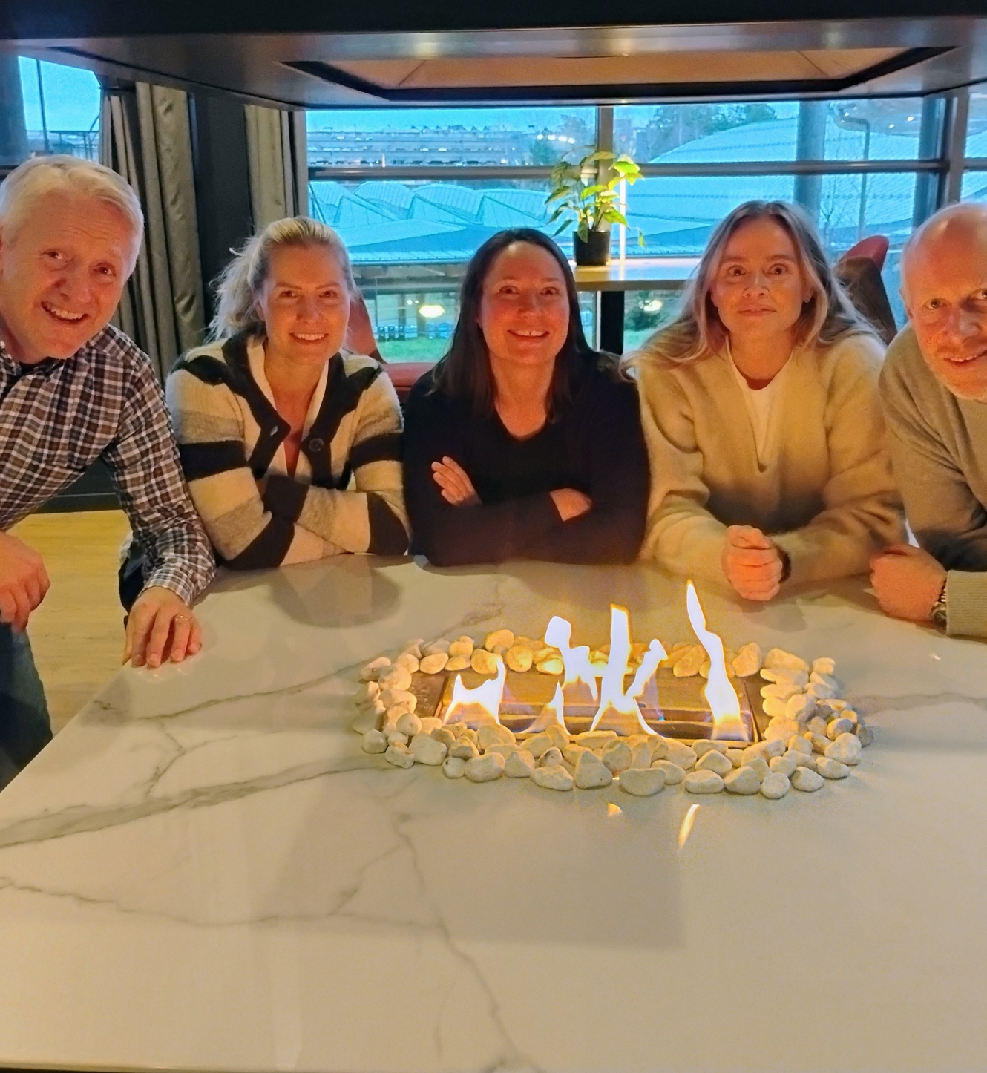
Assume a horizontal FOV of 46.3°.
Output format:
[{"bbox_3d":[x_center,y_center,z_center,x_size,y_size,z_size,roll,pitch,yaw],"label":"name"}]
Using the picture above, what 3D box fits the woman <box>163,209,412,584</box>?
[{"bbox_3d":[-0.347,-0.086,2.050,0.430,0.935,0.680,-3,17,-7],"label":"woman"}]

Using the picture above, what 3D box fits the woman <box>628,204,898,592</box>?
[{"bbox_3d":[0.444,-0.085,1.972,0.440,0.950,0.700,1,17,8],"label":"woman"}]

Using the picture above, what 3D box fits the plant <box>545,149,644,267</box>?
[{"bbox_3d":[0.282,-0.936,3.302,0.280,0.325,0.270,-1,17,0],"label":"plant"}]

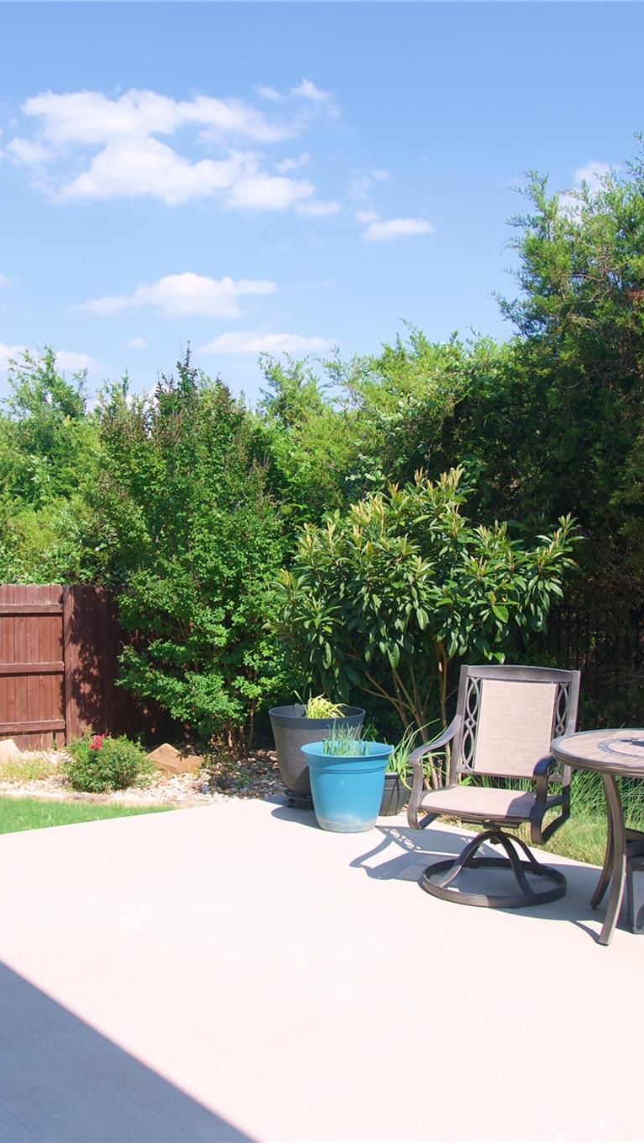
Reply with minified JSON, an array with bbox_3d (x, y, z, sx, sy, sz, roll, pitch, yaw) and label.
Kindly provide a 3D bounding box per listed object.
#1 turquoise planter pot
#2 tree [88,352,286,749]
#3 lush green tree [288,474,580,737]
[{"bbox_3d":[0.145,1.213,6.383,0.512,0.432,0.512,-1,1,0],"label":"turquoise planter pot"},{"bbox_3d":[-1.258,-0.176,11.100,1.930,3.829,1.850,-1,1,0],"label":"tree"},{"bbox_3d":[0.684,0.393,7.304,1.880,2.096,1.800,-1,1,0],"label":"lush green tree"}]

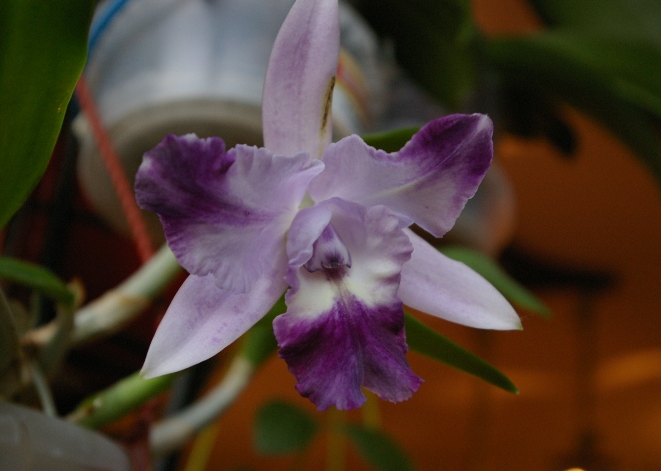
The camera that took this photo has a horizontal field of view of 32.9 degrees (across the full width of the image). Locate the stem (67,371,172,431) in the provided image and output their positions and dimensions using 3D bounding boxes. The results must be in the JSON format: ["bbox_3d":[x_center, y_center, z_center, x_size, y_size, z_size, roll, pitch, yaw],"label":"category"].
[{"bbox_3d":[-0.073,0.058,0.403,0.041,0.010,0.010,-22,0,-7],"label":"stem"}]

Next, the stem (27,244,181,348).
[{"bbox_3d":[-0.084,0.022,0.425,0.069,0.013,0.013,-29,0,8],"label":"stem"}]

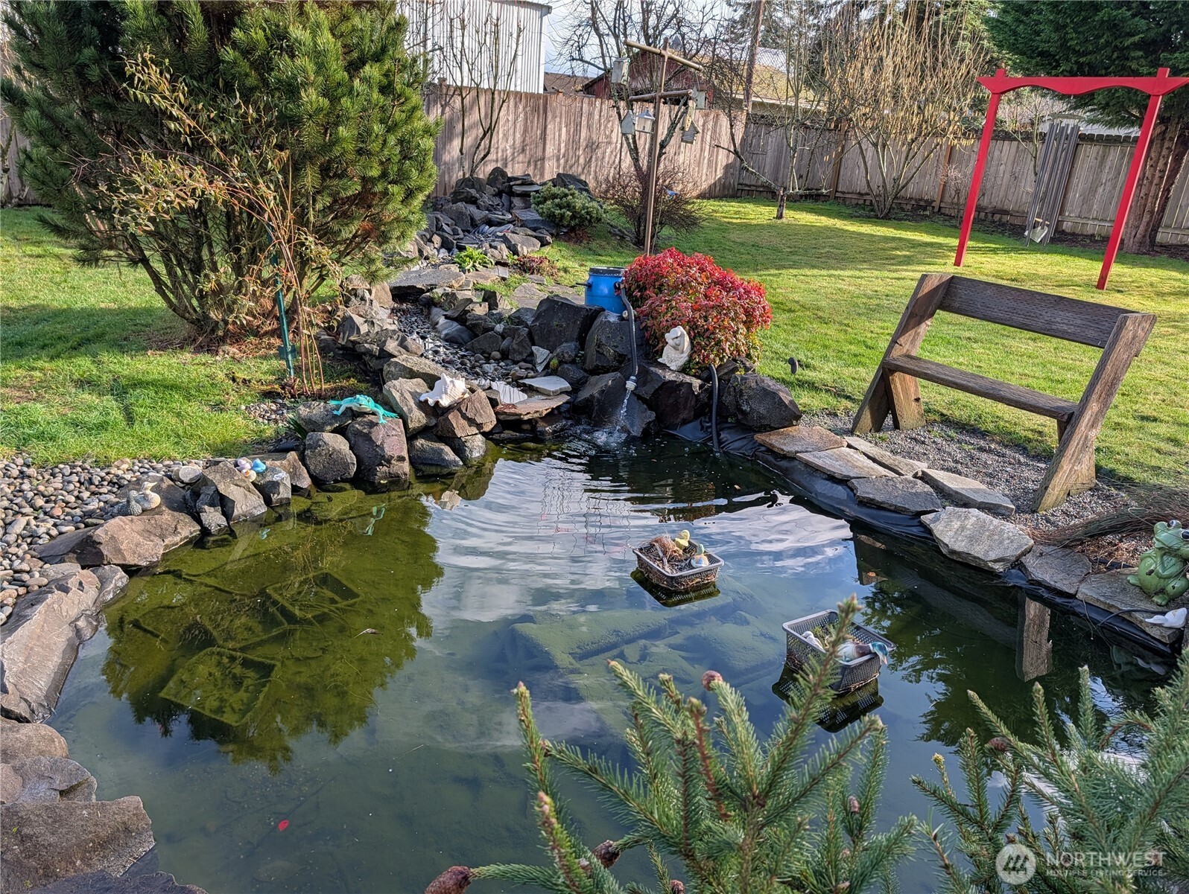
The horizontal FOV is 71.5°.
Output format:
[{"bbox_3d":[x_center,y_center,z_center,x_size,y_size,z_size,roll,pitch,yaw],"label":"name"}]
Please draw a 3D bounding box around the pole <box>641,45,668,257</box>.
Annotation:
[{"bbox_3d":[0.478,-2.199,6.458,0.042,1.782,0.042,4,20,0],"label":"pole"}]

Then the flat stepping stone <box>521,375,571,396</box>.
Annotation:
[{"bbox_3d":[-0.304,-0.392,5.415,0.396,0.045,0.327,2,20,-5],"label":"flat stepping stone"}]

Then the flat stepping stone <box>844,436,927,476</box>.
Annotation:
[{"bbox_3d":[1.670,0.063,4.690,0.245,0.045,0.632,-2,20,-16],"label":"flat stepping stone"}]

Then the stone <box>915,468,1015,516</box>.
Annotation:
[{"bbox_3d":[1.857,0.224,4.173,0.307,0.050,0.520,2,20,-8],"label":"stone"}]

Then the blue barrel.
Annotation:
[{"bbox_3d":[0.079,-1.041,5.465,0.282,0.307,0.282,2,20,-5],"label":"blue barrel"}]

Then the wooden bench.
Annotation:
[{"bbox_3d":[2.196,-0.377,4.586,0.698,0.936,1.188,-9,24,-33],"label":"wooden bench"}]

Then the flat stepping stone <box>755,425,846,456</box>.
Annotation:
[{"bbox_3d":[1.216,-0.029,4.858,0.575,0.045,0.353,-9,23,-34],"label":"flat stepping stone"}]

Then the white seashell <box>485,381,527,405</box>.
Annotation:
[{"bbox_3d":[-0.481,-0.295,4.520,0.210,0.090,0.140,1,22,-6],"label":"white seashell"}]

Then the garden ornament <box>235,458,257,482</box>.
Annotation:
[{"bbox_3d":[-1.557,0.104,3.685,0.095,0.085,0.095,-10,24,-36],"label":"garden ornament"}]

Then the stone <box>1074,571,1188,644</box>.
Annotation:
[{"bbox_3d":[2.170,0.616,3.266,0.442,0.050,0.413,-6,22,-27],"label":"stone"}]

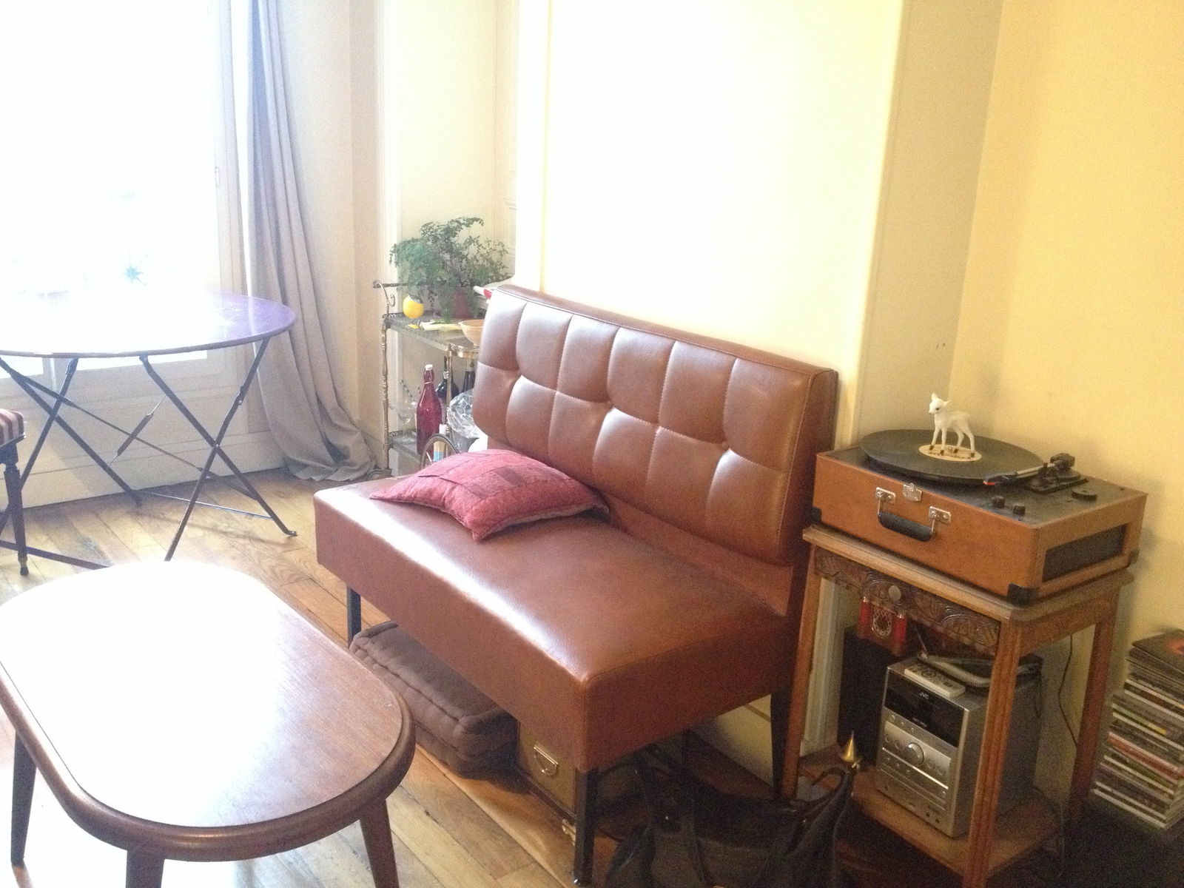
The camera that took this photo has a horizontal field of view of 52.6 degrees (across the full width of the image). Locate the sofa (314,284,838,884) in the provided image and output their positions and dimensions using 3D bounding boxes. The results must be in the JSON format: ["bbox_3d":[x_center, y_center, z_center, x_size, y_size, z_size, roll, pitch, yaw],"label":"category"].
[{"bbox_3d":[-0.106,0.198,2.620,0.575,0.900,1.095,-10,20,-36],"label":"sofa"}]

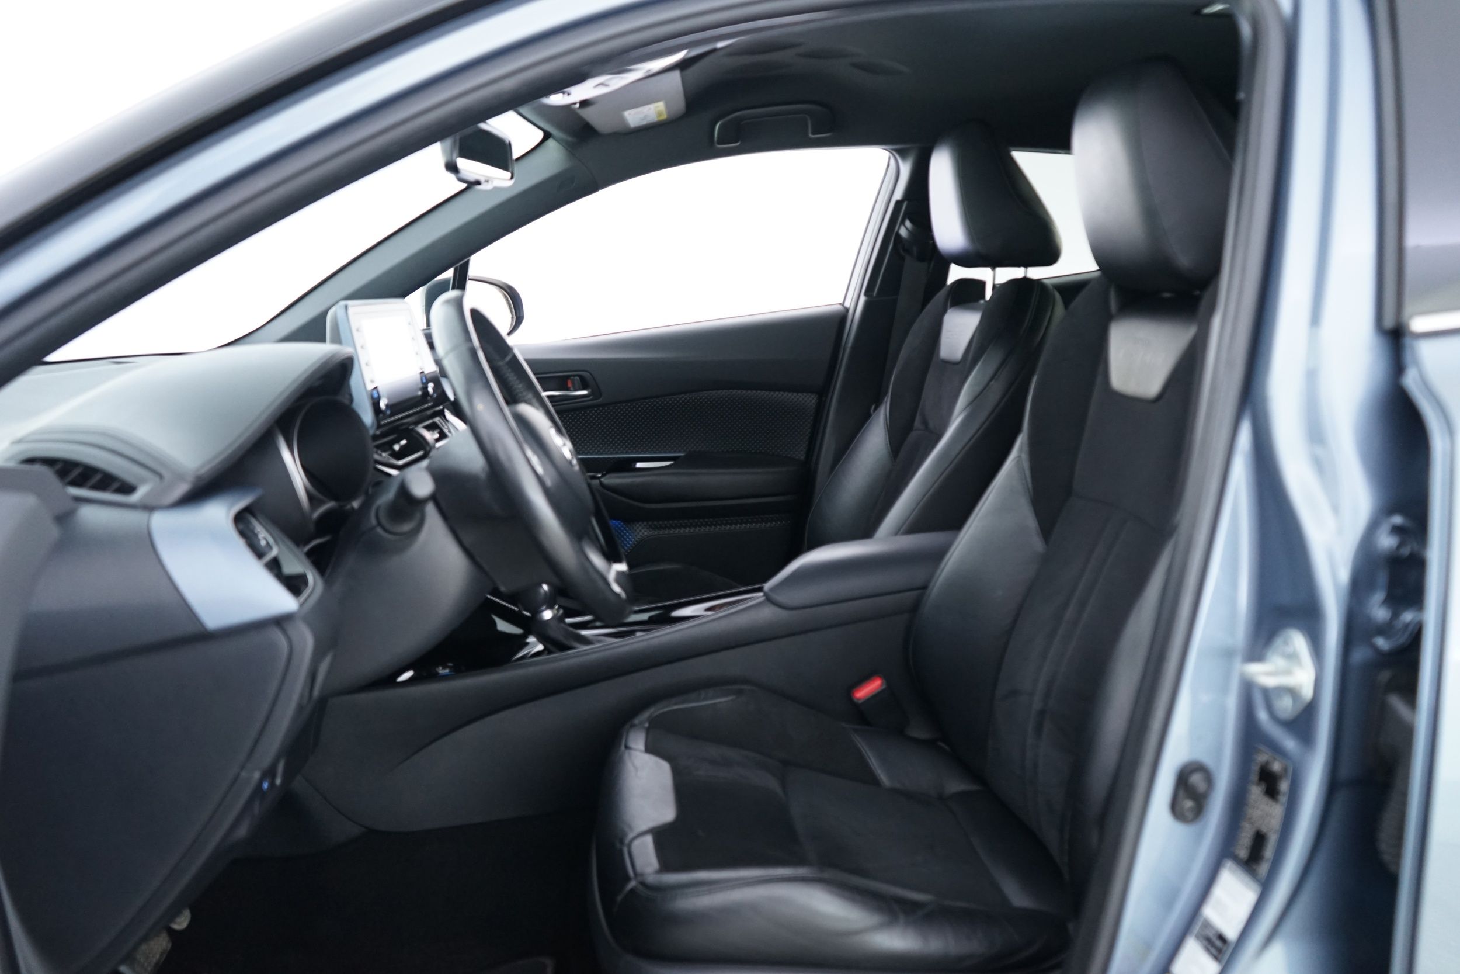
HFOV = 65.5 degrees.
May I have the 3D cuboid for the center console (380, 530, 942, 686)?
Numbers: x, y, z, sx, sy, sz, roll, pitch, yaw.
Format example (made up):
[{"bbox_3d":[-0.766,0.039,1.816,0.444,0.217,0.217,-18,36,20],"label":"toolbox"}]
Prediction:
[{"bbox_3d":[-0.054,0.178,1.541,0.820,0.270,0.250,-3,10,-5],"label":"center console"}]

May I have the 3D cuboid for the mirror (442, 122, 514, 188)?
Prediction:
[{"bbox_3d":[-0.317,-0.417,1.419,0.045,0.075,0.225,-1,10,6],"label":"mirror"}]

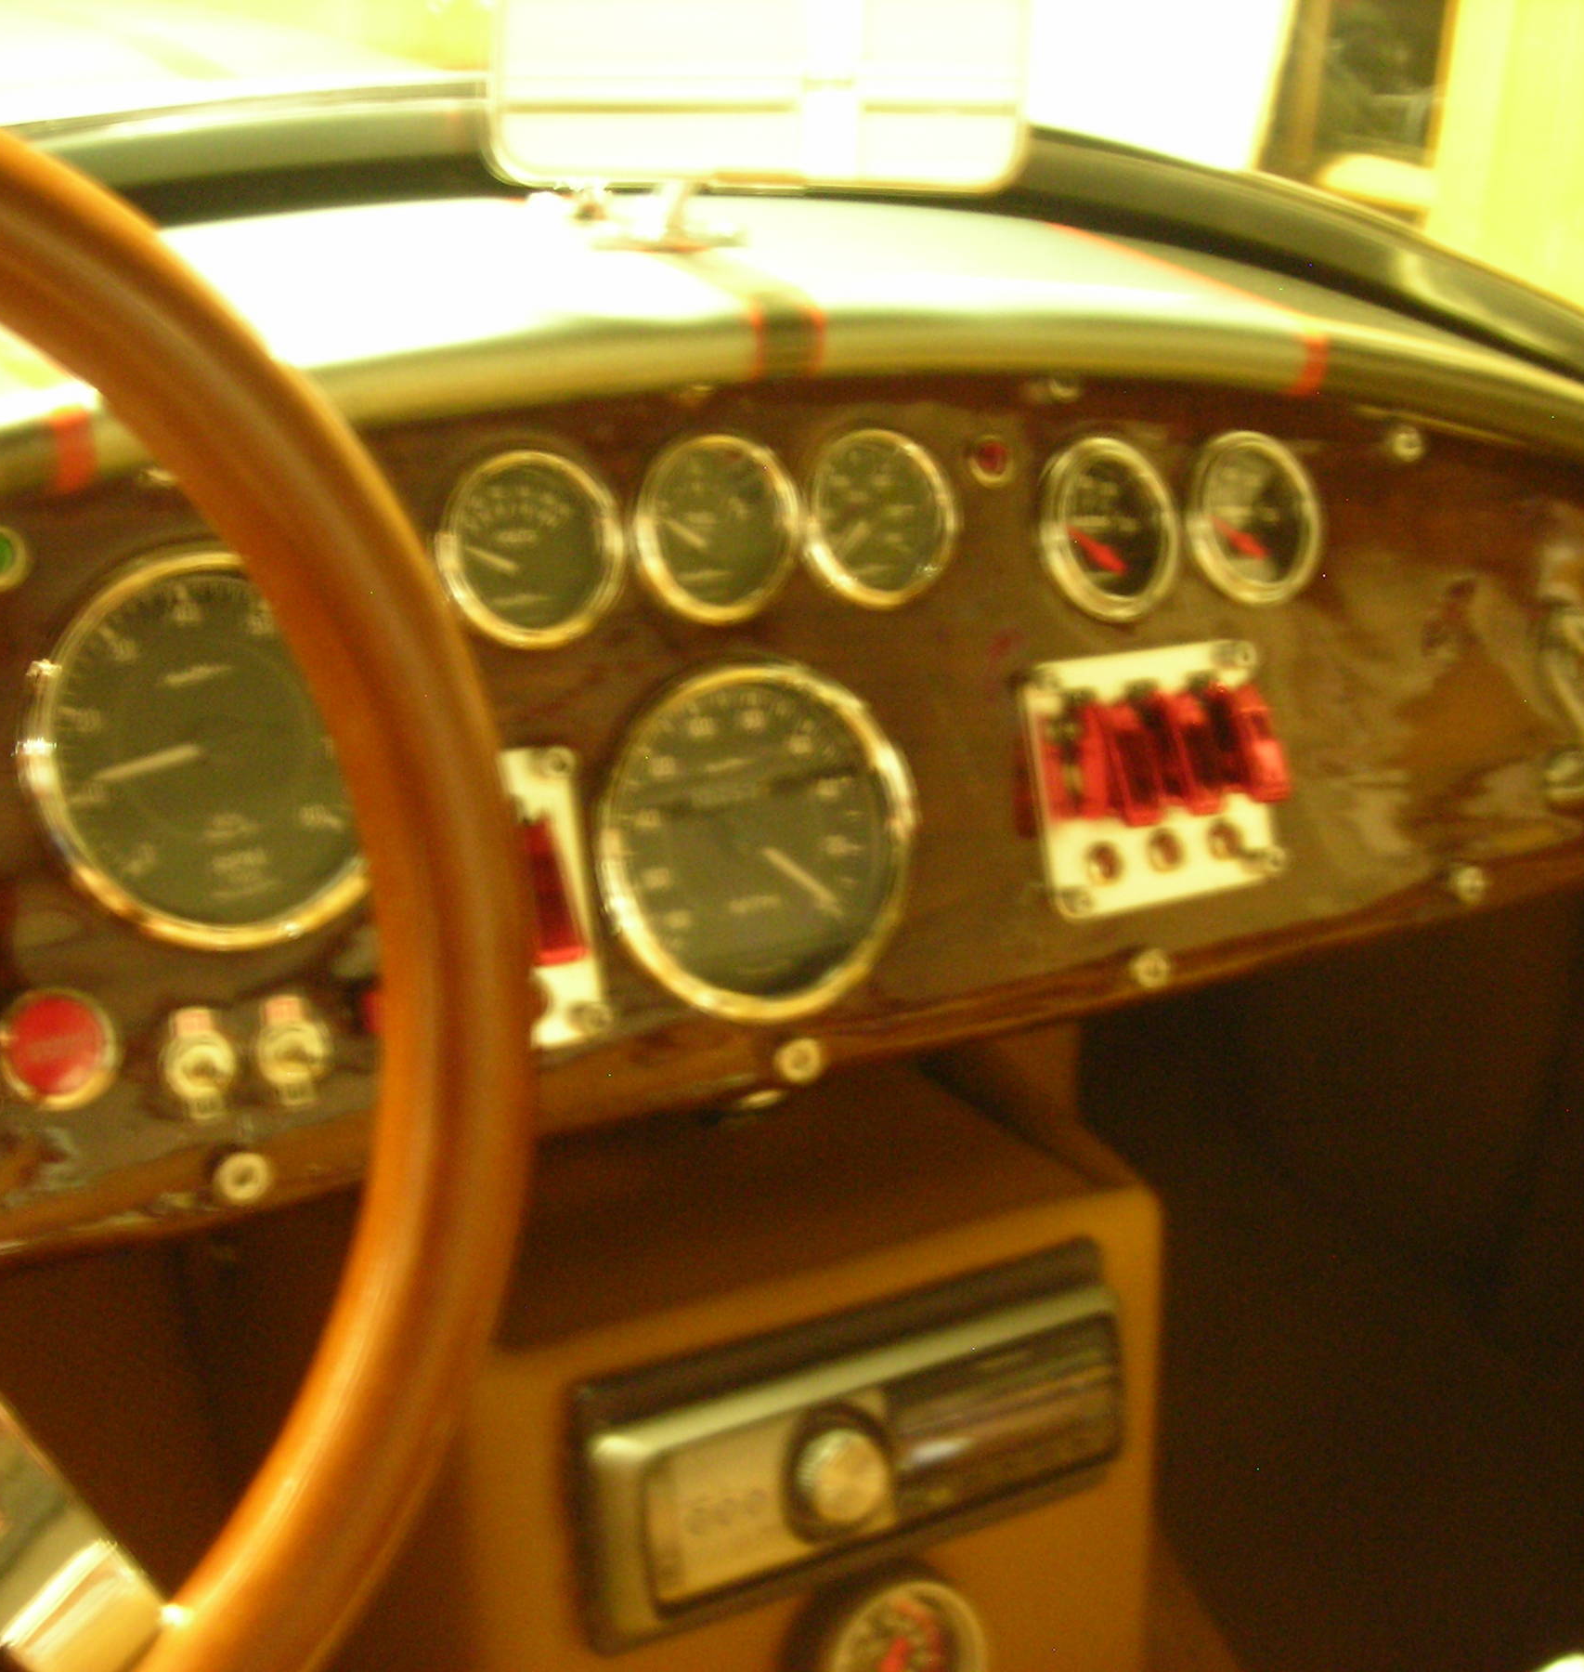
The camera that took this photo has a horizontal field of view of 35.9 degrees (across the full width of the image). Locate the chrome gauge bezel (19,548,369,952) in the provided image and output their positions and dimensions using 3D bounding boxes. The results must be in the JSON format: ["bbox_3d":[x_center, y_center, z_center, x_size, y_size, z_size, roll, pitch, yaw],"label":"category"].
[{"bbox_3d":[-0.160,-0.025,0.701,0.114,0.114,0.025,-9,3,-29],"label":"chrome gauge bezel"}]

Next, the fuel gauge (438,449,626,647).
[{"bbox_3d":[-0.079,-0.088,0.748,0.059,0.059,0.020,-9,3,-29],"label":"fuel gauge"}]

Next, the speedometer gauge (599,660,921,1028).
[{"bbox_3d":[-0.010,0.002,0.784,0.114,0.114,0.025,-9,3,-29],"label":"speedometer gauge"}]

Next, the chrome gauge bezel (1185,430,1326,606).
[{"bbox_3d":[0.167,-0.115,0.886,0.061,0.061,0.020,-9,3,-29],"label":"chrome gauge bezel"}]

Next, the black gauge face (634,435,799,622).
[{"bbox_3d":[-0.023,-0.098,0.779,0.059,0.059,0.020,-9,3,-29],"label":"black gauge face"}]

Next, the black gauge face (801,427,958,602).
[{"bbox_3d":[0.029,-0.105,0.808,0.059,0.059,0.020,-9,3,-29],"label":"black gauge face"}]

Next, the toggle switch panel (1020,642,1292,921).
[{"bbox_3d":[0.136,-0.021,0.855,0.098,0.087,0.032,-9,3,-29],"label":"toggle switch panel"}]

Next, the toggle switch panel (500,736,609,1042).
[{"bbox_3d":[-0.079,0.018,0.734,0.047,0.087,0.032,-9,3,-29],"label":"toggle switch panel"}]

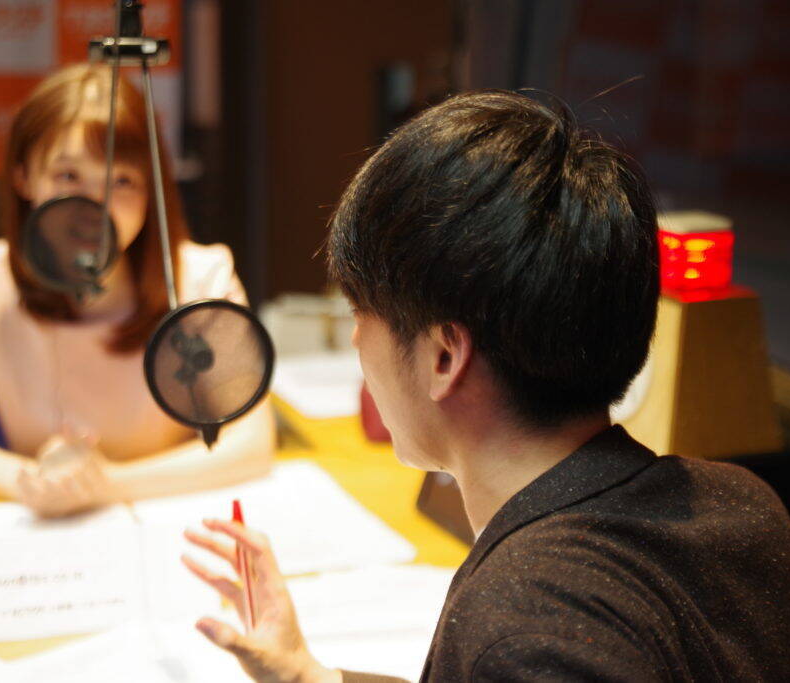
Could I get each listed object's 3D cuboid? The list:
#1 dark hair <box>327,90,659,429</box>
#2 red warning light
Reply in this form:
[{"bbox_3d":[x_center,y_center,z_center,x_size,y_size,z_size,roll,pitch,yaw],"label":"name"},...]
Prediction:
[{"bbox_3d":[0.067,-0.056,1.330,0.220,0.230,0.188,-2,6,39],"label":"dark hair"},{"bbox_3d":[0.350,-0.105,2.350,0.072,0.086,0.072,-6,12,-34],"label":"red warning light"}]

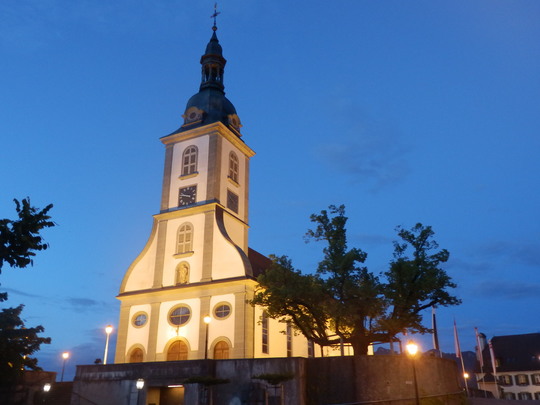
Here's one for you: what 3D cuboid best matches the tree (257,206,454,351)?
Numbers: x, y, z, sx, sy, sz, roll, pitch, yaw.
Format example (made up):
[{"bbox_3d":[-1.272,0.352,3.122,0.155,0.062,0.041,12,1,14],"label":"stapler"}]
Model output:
[{"bbox_3d":[6.169,6.401,35.485,14.000,13.000,12.500,-11,-23,24],"label":"tree"}]

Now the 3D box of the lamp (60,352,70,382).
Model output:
[{"bbox_3d":[-20.673,17.094,46.874,0.500,3.950,0.500,-11,-23,24],"label":"lamp"}]

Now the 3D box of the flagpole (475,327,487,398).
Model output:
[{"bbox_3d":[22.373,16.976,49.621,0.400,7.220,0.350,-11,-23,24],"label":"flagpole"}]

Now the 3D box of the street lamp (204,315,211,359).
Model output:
[{"bbox_3d":[-4.364,9.982,32.279,0.500,4.300,0.500,-11,-23,24],"label":"street lamp"}]

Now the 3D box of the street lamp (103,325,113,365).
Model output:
[{"bbox_3d":[-12.966,11.938,37.080,0.500,4.260,0.500,-11,-23,24],"label":"street lamp"}]

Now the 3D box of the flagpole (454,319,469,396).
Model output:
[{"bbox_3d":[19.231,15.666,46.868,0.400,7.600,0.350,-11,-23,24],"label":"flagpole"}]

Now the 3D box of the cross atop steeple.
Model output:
[{"bbox_3d":[-7.903,-26.788,67.357,1.650,5.000,0.550,-11,-23,24],"label":"cross atop steeple"}]

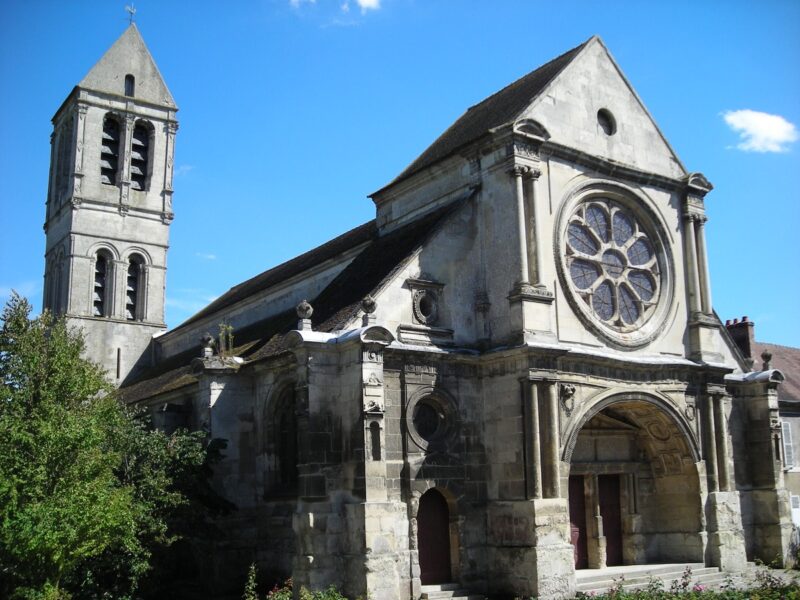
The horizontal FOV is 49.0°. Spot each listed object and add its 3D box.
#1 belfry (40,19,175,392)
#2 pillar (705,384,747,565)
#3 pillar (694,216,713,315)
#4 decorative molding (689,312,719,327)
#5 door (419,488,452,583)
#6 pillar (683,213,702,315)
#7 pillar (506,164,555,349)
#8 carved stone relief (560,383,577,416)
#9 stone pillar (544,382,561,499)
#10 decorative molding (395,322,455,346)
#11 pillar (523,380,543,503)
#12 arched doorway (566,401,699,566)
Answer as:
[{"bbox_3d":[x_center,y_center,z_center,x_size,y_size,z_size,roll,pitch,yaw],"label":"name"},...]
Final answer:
[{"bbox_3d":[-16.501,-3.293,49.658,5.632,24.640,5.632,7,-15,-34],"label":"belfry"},{"bbox_3d":[10.410,5.753,28.664,1.276,5.808,0.686,7,-15,-34],"label":"pillar"},{"bbox_3d":[10.479,-1.226,30.253,0.343,3.476,0.343,7,-15,-34],"label":"pillar"},{"bbox_3d":[10.196,0.712,29.613,1.188,0.422,0.528,7,-15,-34],"label":"decorative molding"},{"bbox_3d":[0.939,6.435,23.978,1.074,2.526,0.141,7,-15,-34],"label":"door"},{"bbox_3d":[9.983,-1.265,29.904,0.343,3.520,0.343,7,-15,-34],"label":"pillar"},{"bbox_3d":[3.747,-1.310,25.517,1.232,5.280,0.660,7,-15,-34],"label":"pillar"},{"bbox_3d":[4.873,2.875,25.232,0.572,0.968,0.220,7,-15,-34],"label":"carved stone relief"},{"bbox_3d":[4.265,3.918,24.546,0.334,3.168,0.334,-1,-12,0],"label":"stone pillar"},{"bbox_3d":[0.742,1.011,24.787,1.936,0.502,0.352,7,-15,-34],"label":"decorative molding"},{"bbox_3d":[3.675,3.841,24.137,0.361,3.186,0.361,-1,-12,0],"label":"pillar"},{"bbox_3d":[6.619,5.500,26.647,6.028,5.104,1.408,7,-15,-34],"label":"arched doorway"}]

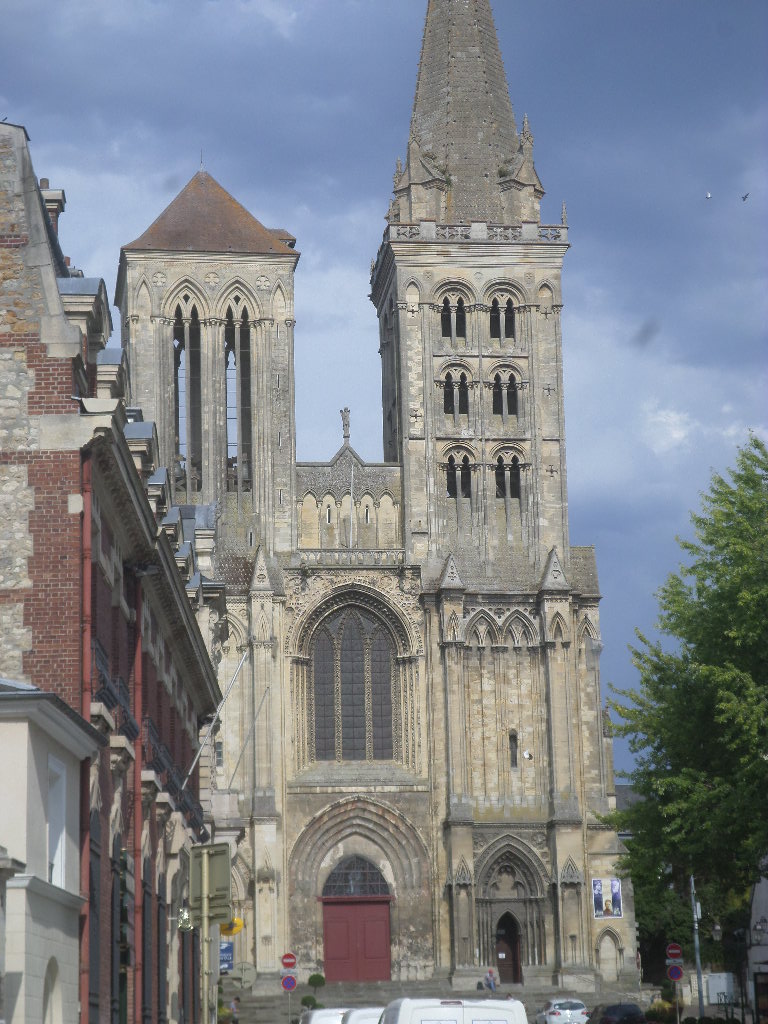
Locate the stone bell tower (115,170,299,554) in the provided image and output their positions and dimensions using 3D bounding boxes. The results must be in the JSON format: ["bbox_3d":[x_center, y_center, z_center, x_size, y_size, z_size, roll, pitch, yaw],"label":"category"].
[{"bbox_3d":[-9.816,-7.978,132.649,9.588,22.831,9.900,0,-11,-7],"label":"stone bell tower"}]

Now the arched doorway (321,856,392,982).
[{"bbox_3d":[-1.381,20.484,120.566,3.596,6.267,0.500,0,-14,-7],"label":"arched doorway"}]

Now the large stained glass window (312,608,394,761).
[{"bbox_3d":[-1.571,8.959,124.439,4.208,7.939,0.600,0,-11,-7],"label":"large stained glass window"}]

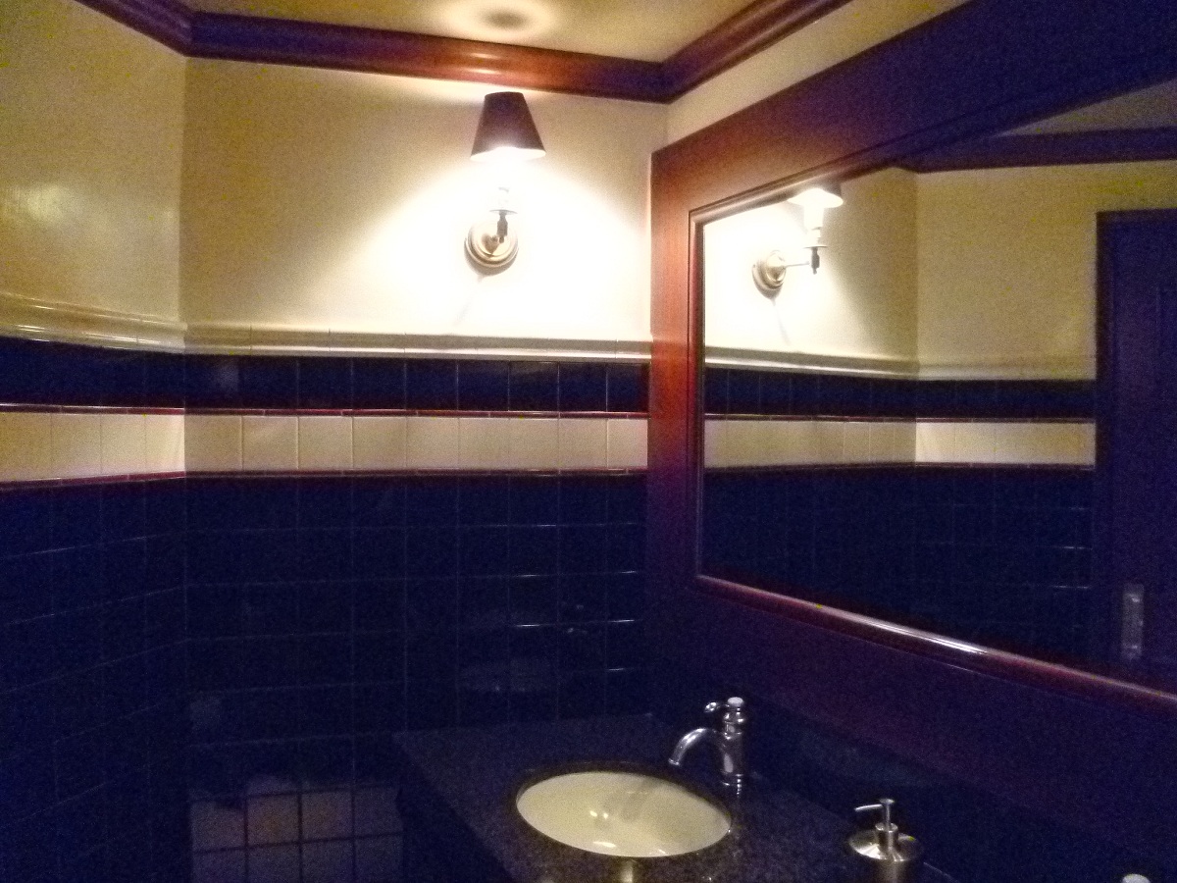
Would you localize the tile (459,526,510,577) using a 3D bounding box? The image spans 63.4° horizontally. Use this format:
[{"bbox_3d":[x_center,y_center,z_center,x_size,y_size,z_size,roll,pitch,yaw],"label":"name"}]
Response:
[{"bbox_3d":[-0.229,0.238,2.068,0.108,0.108,0.010,0,1,-13],"label":"tile"}]

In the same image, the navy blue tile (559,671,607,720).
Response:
[{"bbox_3d":[-0.015,0.567,2.119,0.108,0.108,0.009,0,1,-12],"label":"navy blue tile"}]

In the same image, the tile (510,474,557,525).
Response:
[{"bbox_3d":[-0.120,0.128,2.088,0.108,0.108,0.009,0,1,-12],"label":"tile"}]

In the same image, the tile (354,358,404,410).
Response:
[{"bbox_3d":[-0.443,-0.124,2.019,0.107,0.107,0.009,0,1,-12],"label":"tile"}]

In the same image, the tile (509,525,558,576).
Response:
[{"bbox_3d":[-0.121,0.238,2.090,0.108,0.108,0.009,0,1,-12],"label":"tile"}]

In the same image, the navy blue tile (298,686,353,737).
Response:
[{"bbox_3d":[-0.553,0.570,2.013,0.107,0.107,0.009,0,1,-12],"label":"navy blue tile"}]

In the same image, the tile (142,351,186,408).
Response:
[{"bbox_3d":[-0.836,-0.120,1.877,0.009,0.105,0.105,0,1,18],"label":"tile"}]

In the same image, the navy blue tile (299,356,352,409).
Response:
[{"bbox_3d":[-0.549,-0.122,1.991,0.108,0.108,0.010,0,1,-13],"label":"navy blue tile"}]

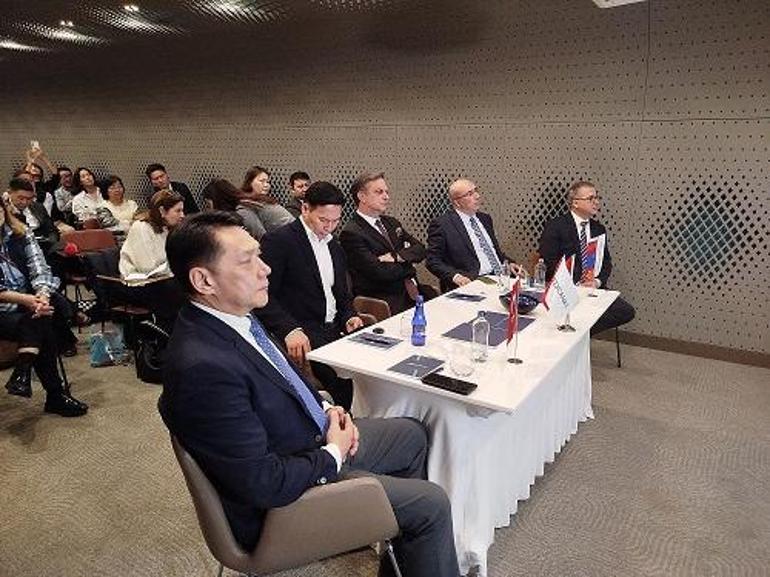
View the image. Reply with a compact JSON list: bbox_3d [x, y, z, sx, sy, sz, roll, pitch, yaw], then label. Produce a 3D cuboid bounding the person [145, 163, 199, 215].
[{"bbox_3d":[-2.038,-0.477,5.125,0.780,1.320,0.540,11,17,37],"label":"person"}]

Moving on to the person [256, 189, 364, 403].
[{"bbox_3d":[-0.300,0.213,2.489,0.580,1.360,0.800,-12,19,-41],"label":"person"}]

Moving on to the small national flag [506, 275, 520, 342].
[{"bbox_3d":[0.479,0.082,1.990,0.070,0.260,0.040,1,14,3],"label":"small national flag"}]

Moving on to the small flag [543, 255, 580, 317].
[{"bbox_3d":[0.729,-0.004,2.192,0.155,0.265,0.080,7,15,24],"label":"small flag"}]

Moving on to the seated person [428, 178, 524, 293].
[{"bbox_3d":[0.552,-0.039,3.577,0.580,1.320,0.800,-12,19,-41],"label":"seated person"}]

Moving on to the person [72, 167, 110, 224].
[{"bbox_3d":[-2.972,-0.575,5.567,0.780,1.290,0.500,11,17,37],"label":"person"}]

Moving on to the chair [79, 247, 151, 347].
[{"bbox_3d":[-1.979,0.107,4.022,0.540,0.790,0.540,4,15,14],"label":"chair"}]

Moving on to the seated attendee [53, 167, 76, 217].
[{"bbox_3d":[-3.530,-0.692,6.132,0.750,1.300,0.500,9,17,32],"label":"seated attendee"}]

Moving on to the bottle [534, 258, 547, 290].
[{"bbox_3d":[0.862,-0.093,2.926,0.057,0.168,0.057,9,16,32],"label":"bottle"}]

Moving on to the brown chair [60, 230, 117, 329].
[{"bbox_3d":[-2.584,-0.091,4.793,0.540,0.800,0.540,9,17,32],"label":"brown chair"}]

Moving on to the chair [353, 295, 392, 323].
[{"bbox_3d":[-0.047,0.251,3.242,0.600,0.820,0.600,9,16,32],"label":"chair"}]

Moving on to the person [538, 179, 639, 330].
[{"bbox_3d":[1.231,-0.025,3.432,0.740,1.280,0.540,10,17,36],"label":"person"}]

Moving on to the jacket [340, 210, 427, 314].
[{"bbox_3d":[-0.034,-0.130,3.073,0.420,0.660,0.540,11,18,36],"label":"jacket"}]

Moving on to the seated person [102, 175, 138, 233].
[{"bbox_3d":[-2.589,-0.462,5.317,0.750,1.260,0.500,9,17,32],"label":"seated person"}]

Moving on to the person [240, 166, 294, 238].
[{"bbox_3d":[-0.885,-0.273,4.337,0.780,1.310,0.520,9,16,32],"label":"person"}]

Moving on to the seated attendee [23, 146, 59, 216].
[{"bbox_3d":[-3.366,-0.613,5.354,0.750,1.460,0.520,11,17,37],"label":"seated attendee"}]

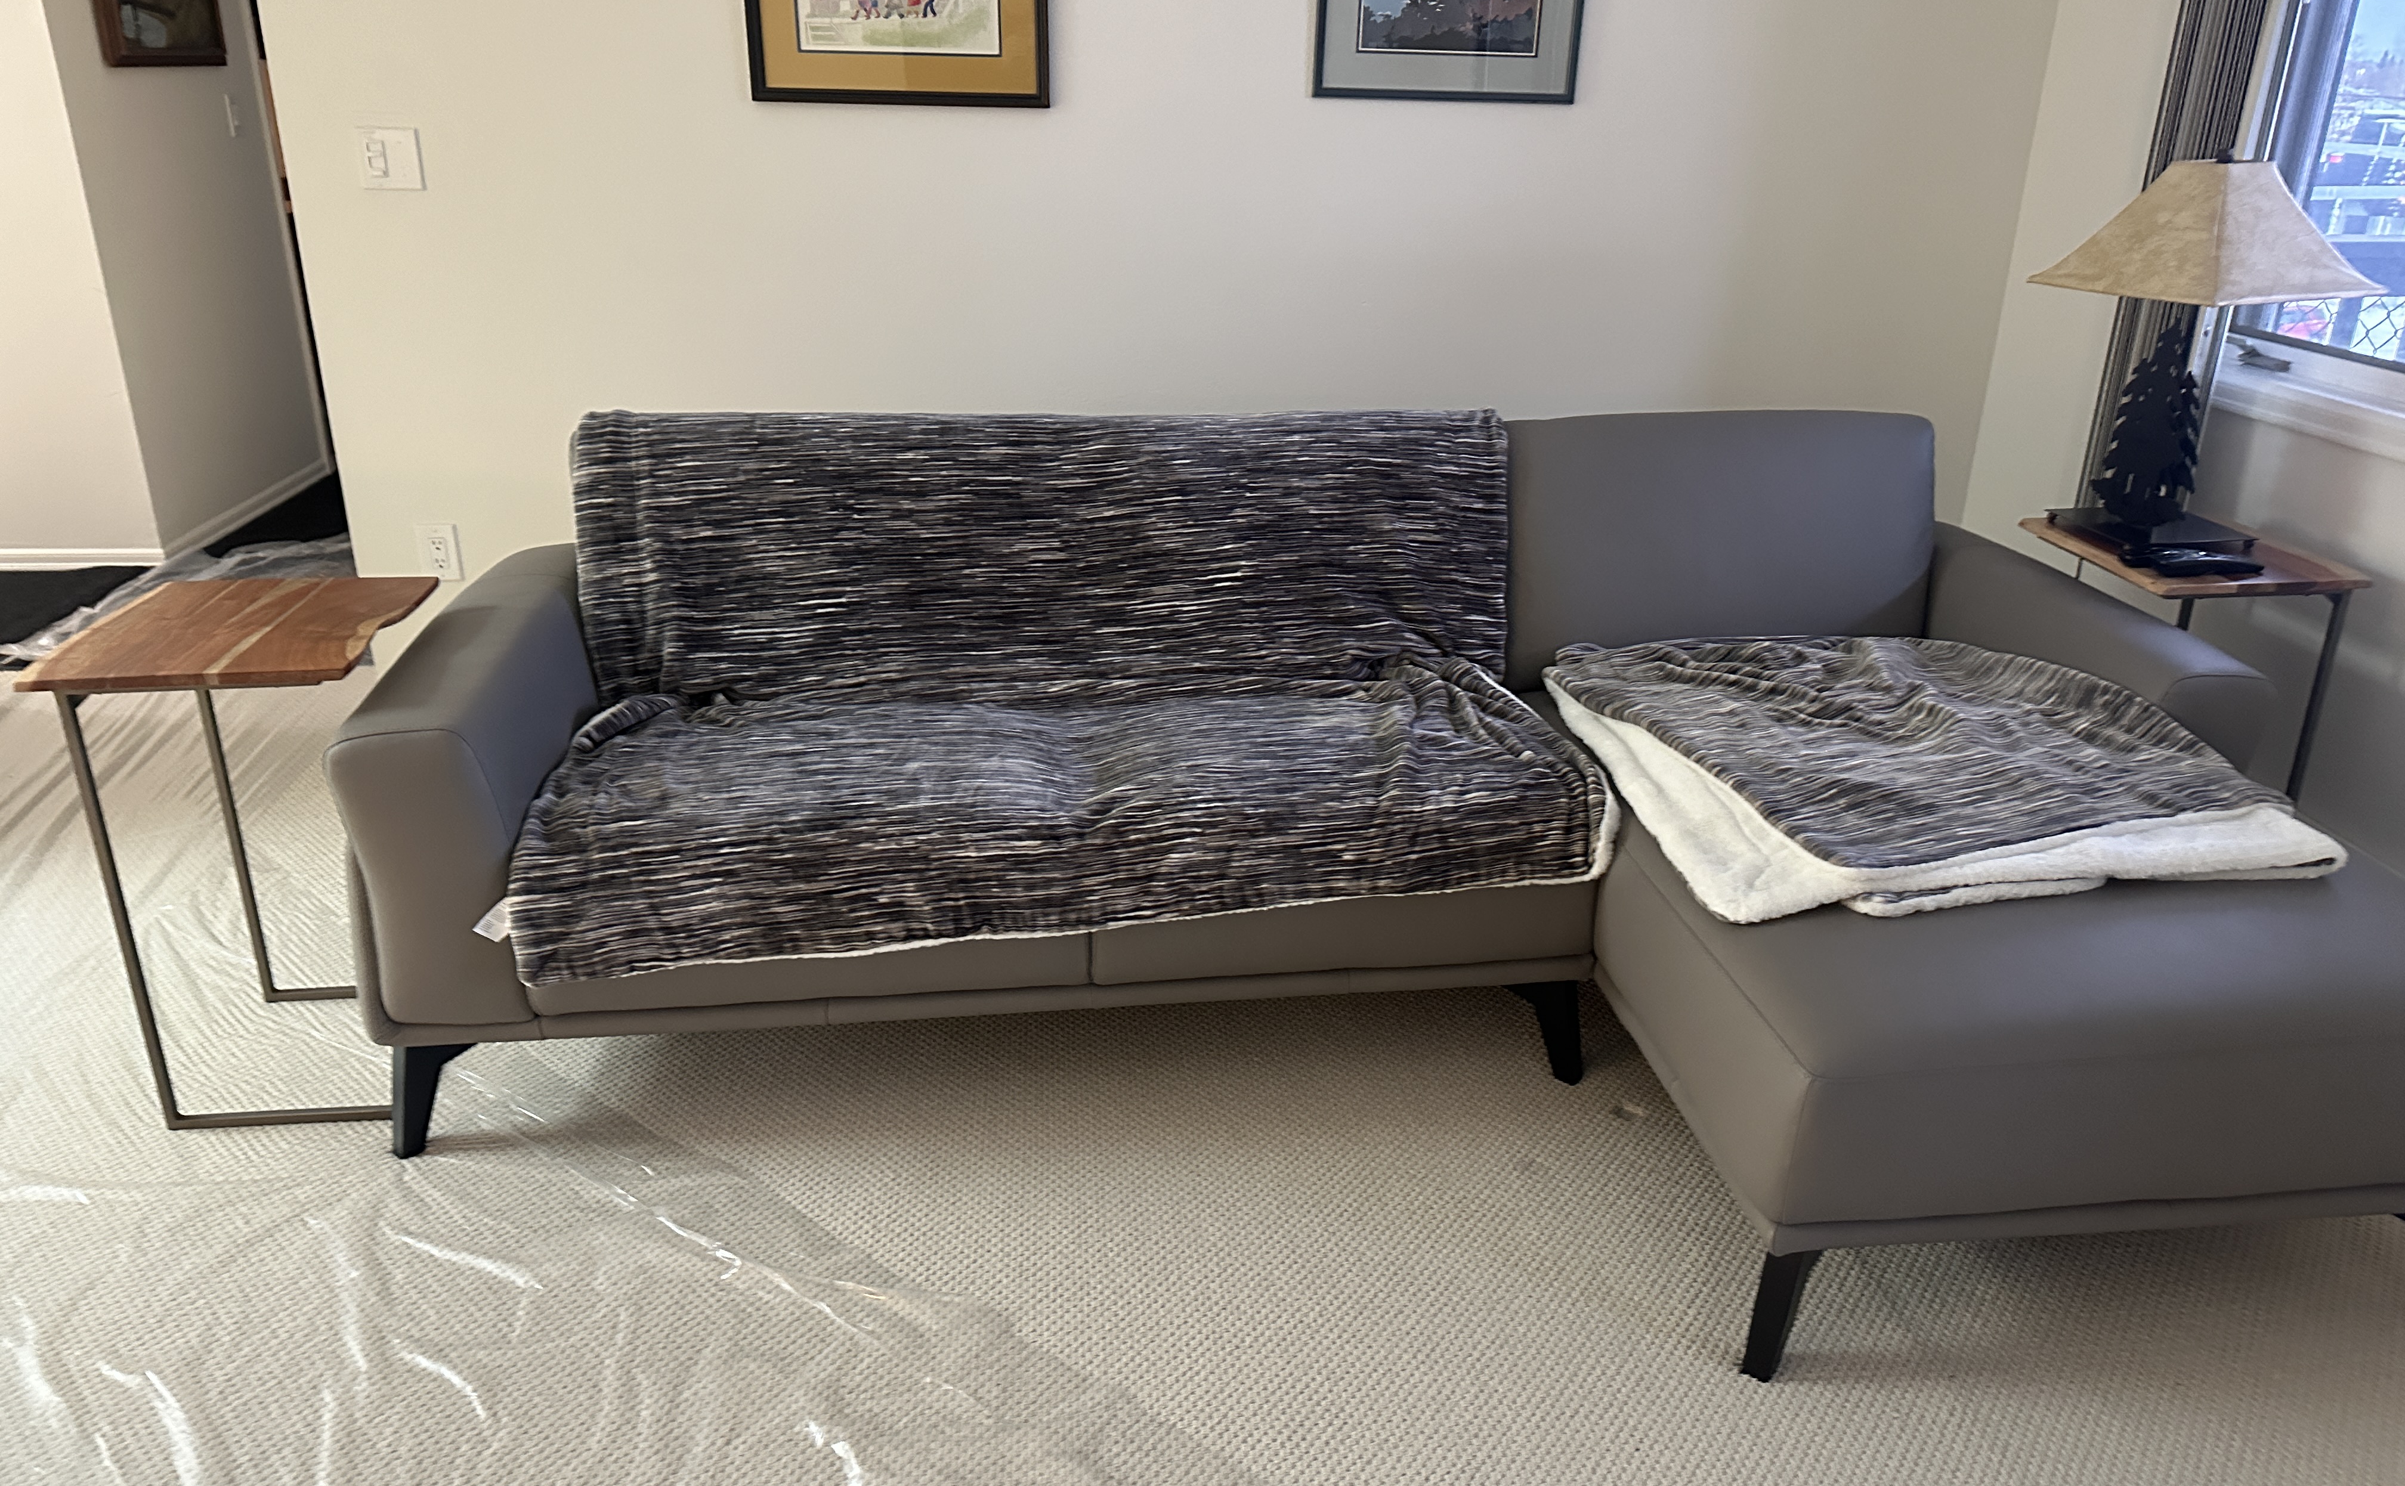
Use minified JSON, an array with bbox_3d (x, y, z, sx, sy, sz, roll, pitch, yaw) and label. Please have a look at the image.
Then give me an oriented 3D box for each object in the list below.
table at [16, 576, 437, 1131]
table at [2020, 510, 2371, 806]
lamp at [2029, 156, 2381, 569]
[{"bbox_3d":[-1.258,0.143,2.314,0.370,0.645,0.425,-2,22,-8],"label":"table"},{"bbox_3d":[1.594,-0.020,2.840,0.360,0.645,0.425,-2,22,-6],"label":"table"},{"bbox_3d":[1.563,-0.618,2.647,0.350,0.605,0.350,-6,23,-18],"label":"lamp"}]

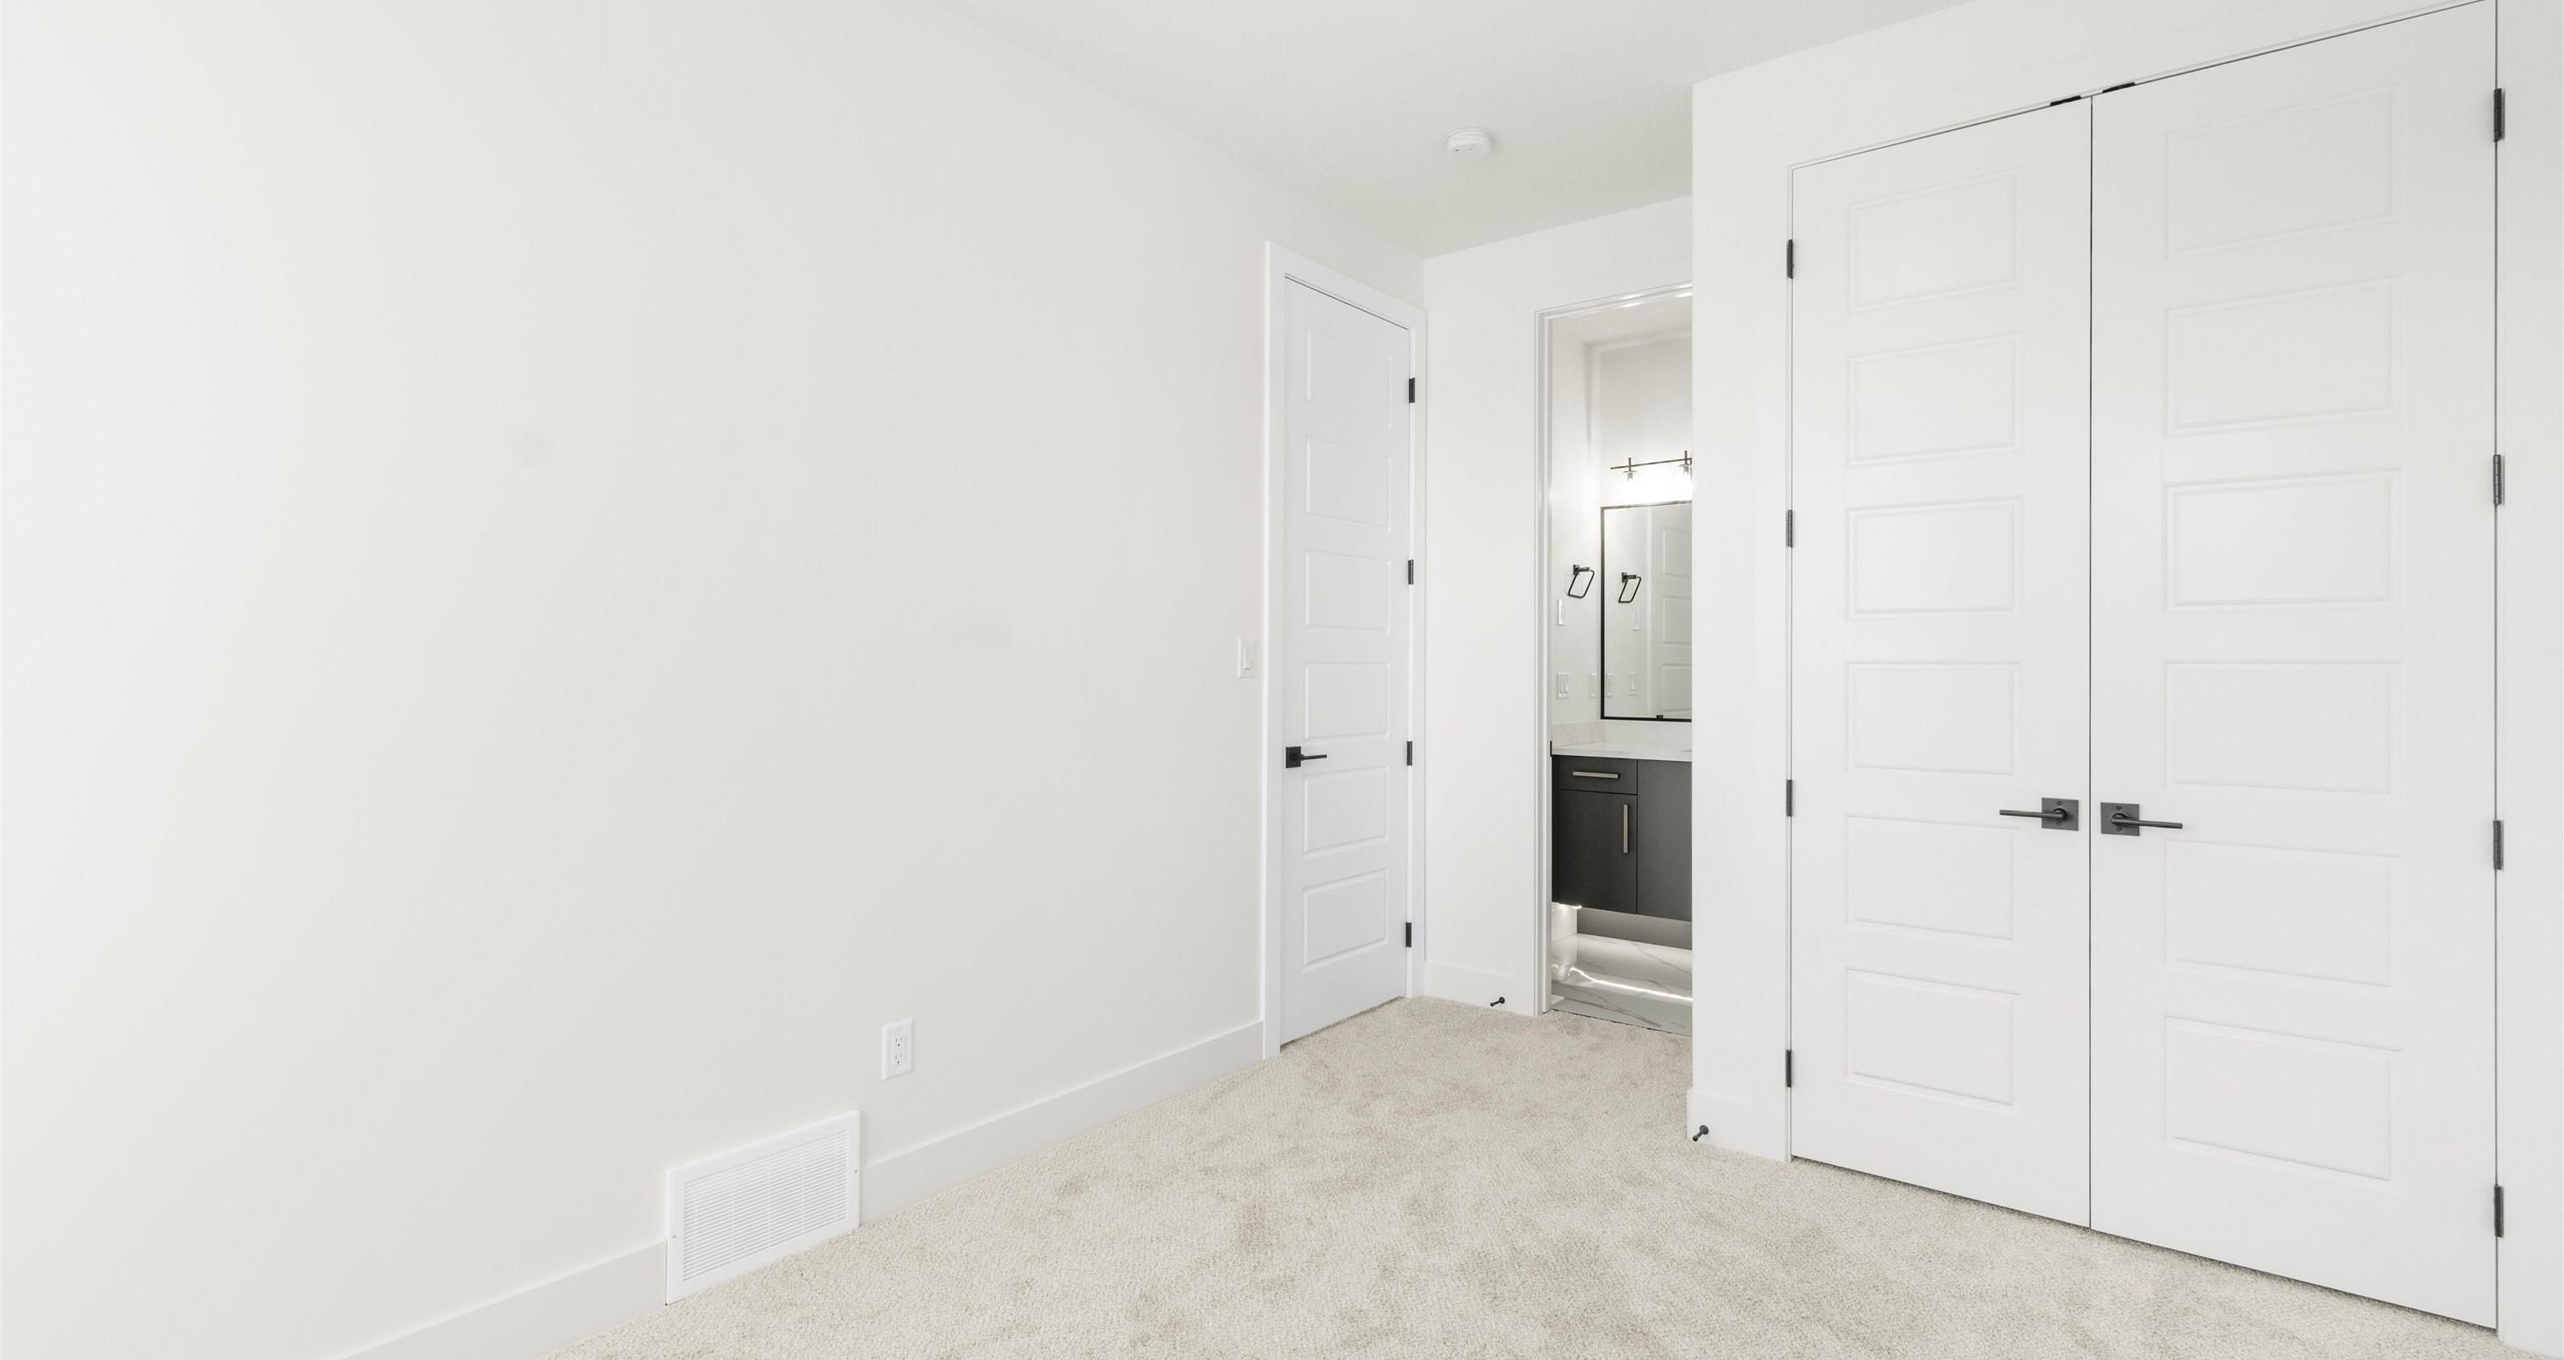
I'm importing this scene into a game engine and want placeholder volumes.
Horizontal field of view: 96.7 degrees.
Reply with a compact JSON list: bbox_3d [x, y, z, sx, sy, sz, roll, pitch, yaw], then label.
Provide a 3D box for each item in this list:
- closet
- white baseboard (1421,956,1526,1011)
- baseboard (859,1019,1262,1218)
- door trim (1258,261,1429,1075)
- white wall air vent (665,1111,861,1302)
[{"bbox_3d":[1.753,-0.039,2.462,1.209,2.437,0.100,0,0,37],"label":"closet"},{"bbox_3d":[0.701,1.117,4.142,0.422,0.126,0.020,0,0,37],"label":"white baseboard"},{"bbox_3d":[-0.477,1.109,2.969,0.020,0.126,1.375,0,0,37],"label":"baseboard"},{"bbox_3d":[0.228,-0.099,3.917,0.060,2.554,0.970,0,0,37],"label":"door trim"},{"bbox_3d":[-1.015,1.039,2.265,0.020,0.250,0.396,0,0,37],"label":"white wall air vent"}]

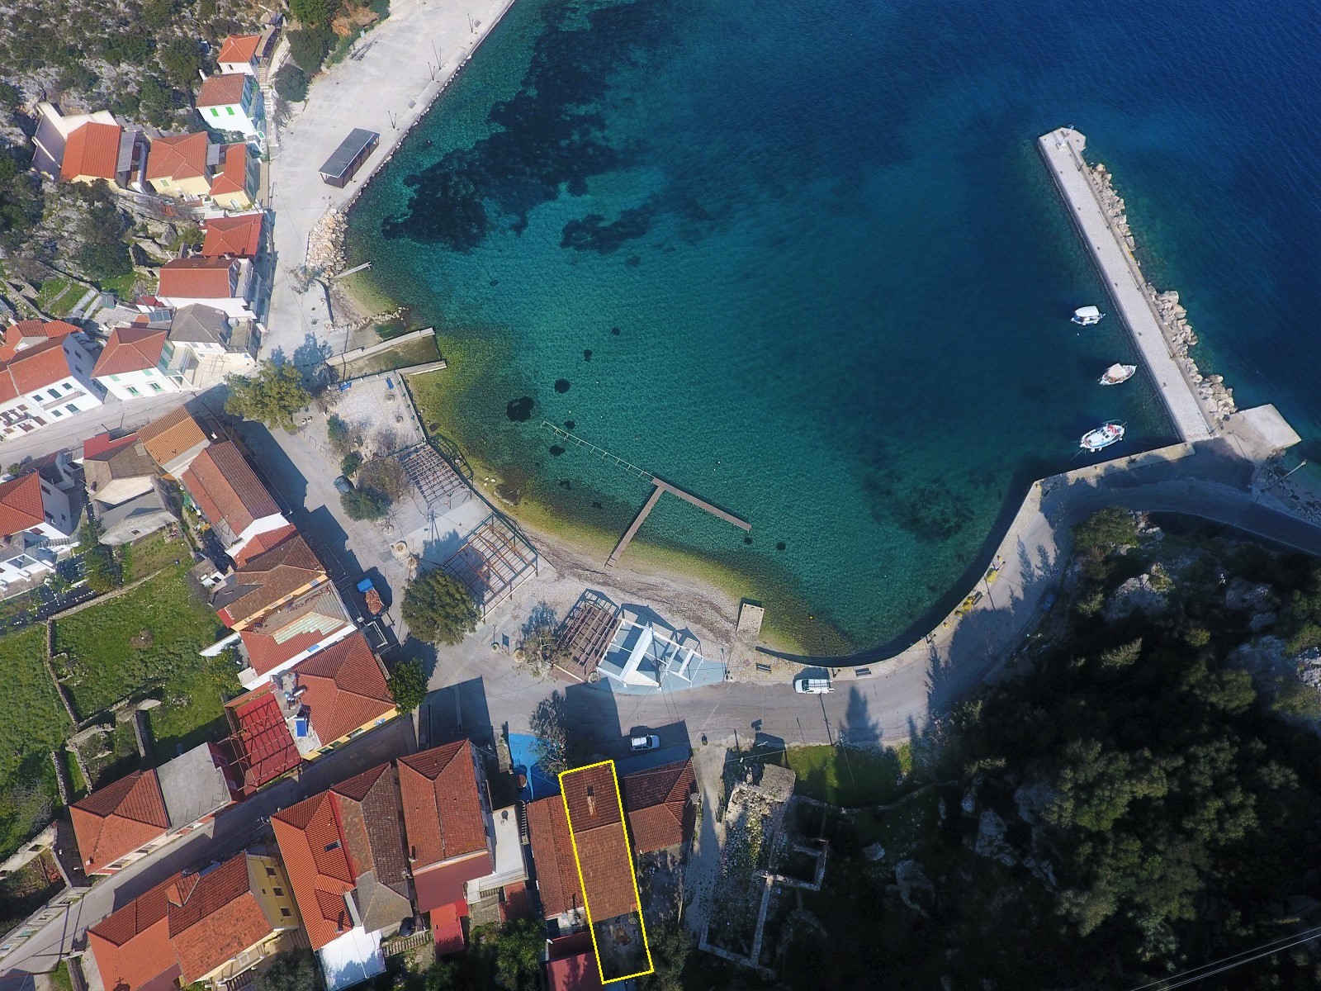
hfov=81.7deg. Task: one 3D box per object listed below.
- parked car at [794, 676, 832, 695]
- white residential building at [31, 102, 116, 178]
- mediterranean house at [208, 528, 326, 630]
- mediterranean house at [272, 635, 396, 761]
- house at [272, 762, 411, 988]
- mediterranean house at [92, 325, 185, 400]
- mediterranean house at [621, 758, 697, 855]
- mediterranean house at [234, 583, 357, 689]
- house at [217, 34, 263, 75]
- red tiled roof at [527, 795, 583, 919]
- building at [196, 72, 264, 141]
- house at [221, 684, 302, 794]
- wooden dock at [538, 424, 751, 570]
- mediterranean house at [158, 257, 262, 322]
[{"bbox_3d":[20.472,25.813,102.962,4.380,1.880,1.740,0,62,0],"label":"parked car"},{"bbox_3d":[-101.390,-60.510,134.340,15.290,6.300,17.000,-8,62,-4],"label":"white residential building"},{"bbox_3d":[-53.616,12.801,106.228,13.820,8.400,6.920,-34,67,-16],"label":"mediterranean house"},{"bbox_3d":[-40.410,25.330,96.090,11.590,8.300,11.410,-29,65,-14],"label":"mediterranean house"},{"bbox_3d":[-33.660,42.550,84.850,12.900,7.500,19.930,-23,64,-12],"label":"house"},{"bbox_3d":[-83.370,-21.940,122.340,9.180,8.300,8.650,-3,61,0],"label":"mediterranean house"},{"bbox_3d":[0.560,36.900,90.050,8.220,5.900,8.600,-11,62,-6],"label":"mediterranean house"},{"bbox_3d":[-48.227,18.937,103.420,12.950,7.600,8.140,-29,66,-14],"label":"mediterranean house"},{"bbox_3d":[-86.066,-90.793,156.932,6.590,4.800,9.040,1,62,0],"label":"house"},{"bbox_3d":[-11.540,40.400,85.920,5.360,1.700,12.200,-12,62,-7],"label":"red tiled roof"},{"bbox_3d":[-86.459,-79.171,153.991,9.200,8.700,9.110,-6,62,-3],"label":"building"},{"bbox_3d":[-48.570,30.150,95.180,5.940,5.600,11.820,-30,65,-14],"label":"house"},{"bbox_3d":[-6.709,2.932,117.378,38.150,1.100,16.650,27,65,14],"label":"wooden dock"},{"bbox_3d":[-74.130,-33.970,125.990,12.380,9.000,9.150,0,62,0],"label":"mediterranean house"}]

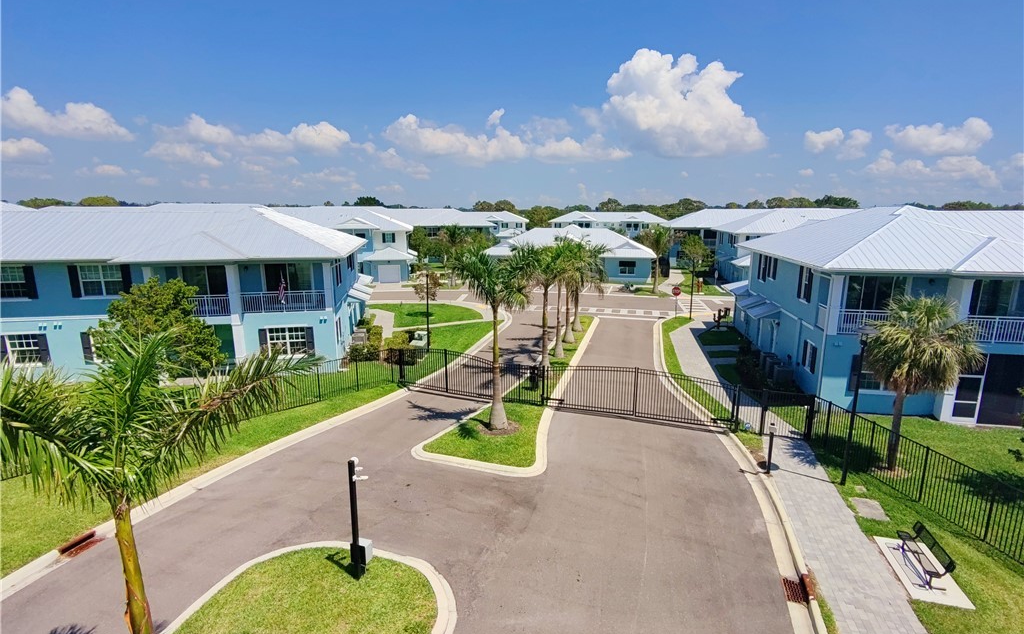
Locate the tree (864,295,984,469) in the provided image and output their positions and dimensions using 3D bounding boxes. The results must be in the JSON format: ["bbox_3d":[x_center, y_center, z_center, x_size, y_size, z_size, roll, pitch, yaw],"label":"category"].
[{"bbox_3d":[13.022,2.204,16.255,2.900,5.800,2.900,0,11,0],"label":"tree"}]

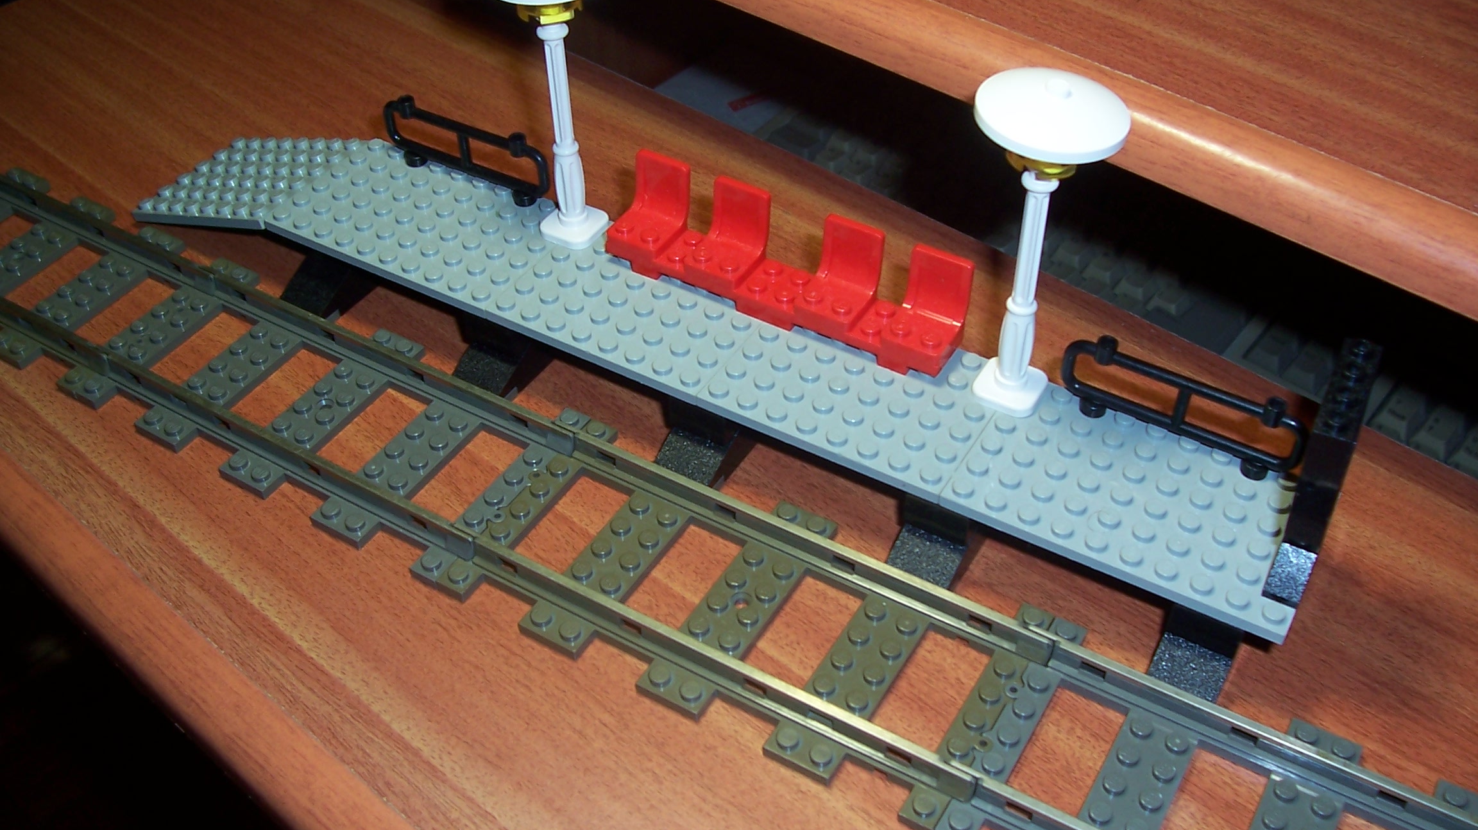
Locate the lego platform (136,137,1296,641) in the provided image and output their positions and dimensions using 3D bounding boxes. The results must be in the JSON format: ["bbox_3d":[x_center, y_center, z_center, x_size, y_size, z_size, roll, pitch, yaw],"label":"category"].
[{"bbox_3d":[-0.026,-0.022,0.384,0.352,0.023,0.048,22,48,22],"label":"lego platform"}]

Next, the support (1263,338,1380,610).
[{"bbox_3d":[0.122,0.013,0.301,0.008,0.043,0.040,22,48,22],"label":"support"}]

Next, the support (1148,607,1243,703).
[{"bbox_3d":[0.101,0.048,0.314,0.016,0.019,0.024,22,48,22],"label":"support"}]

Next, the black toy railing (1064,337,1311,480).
[{"bbox_3d":[0.101,-0.001,0.332,0.059,0.021,0.006,22,48,22],"label":"black toy railing"}]

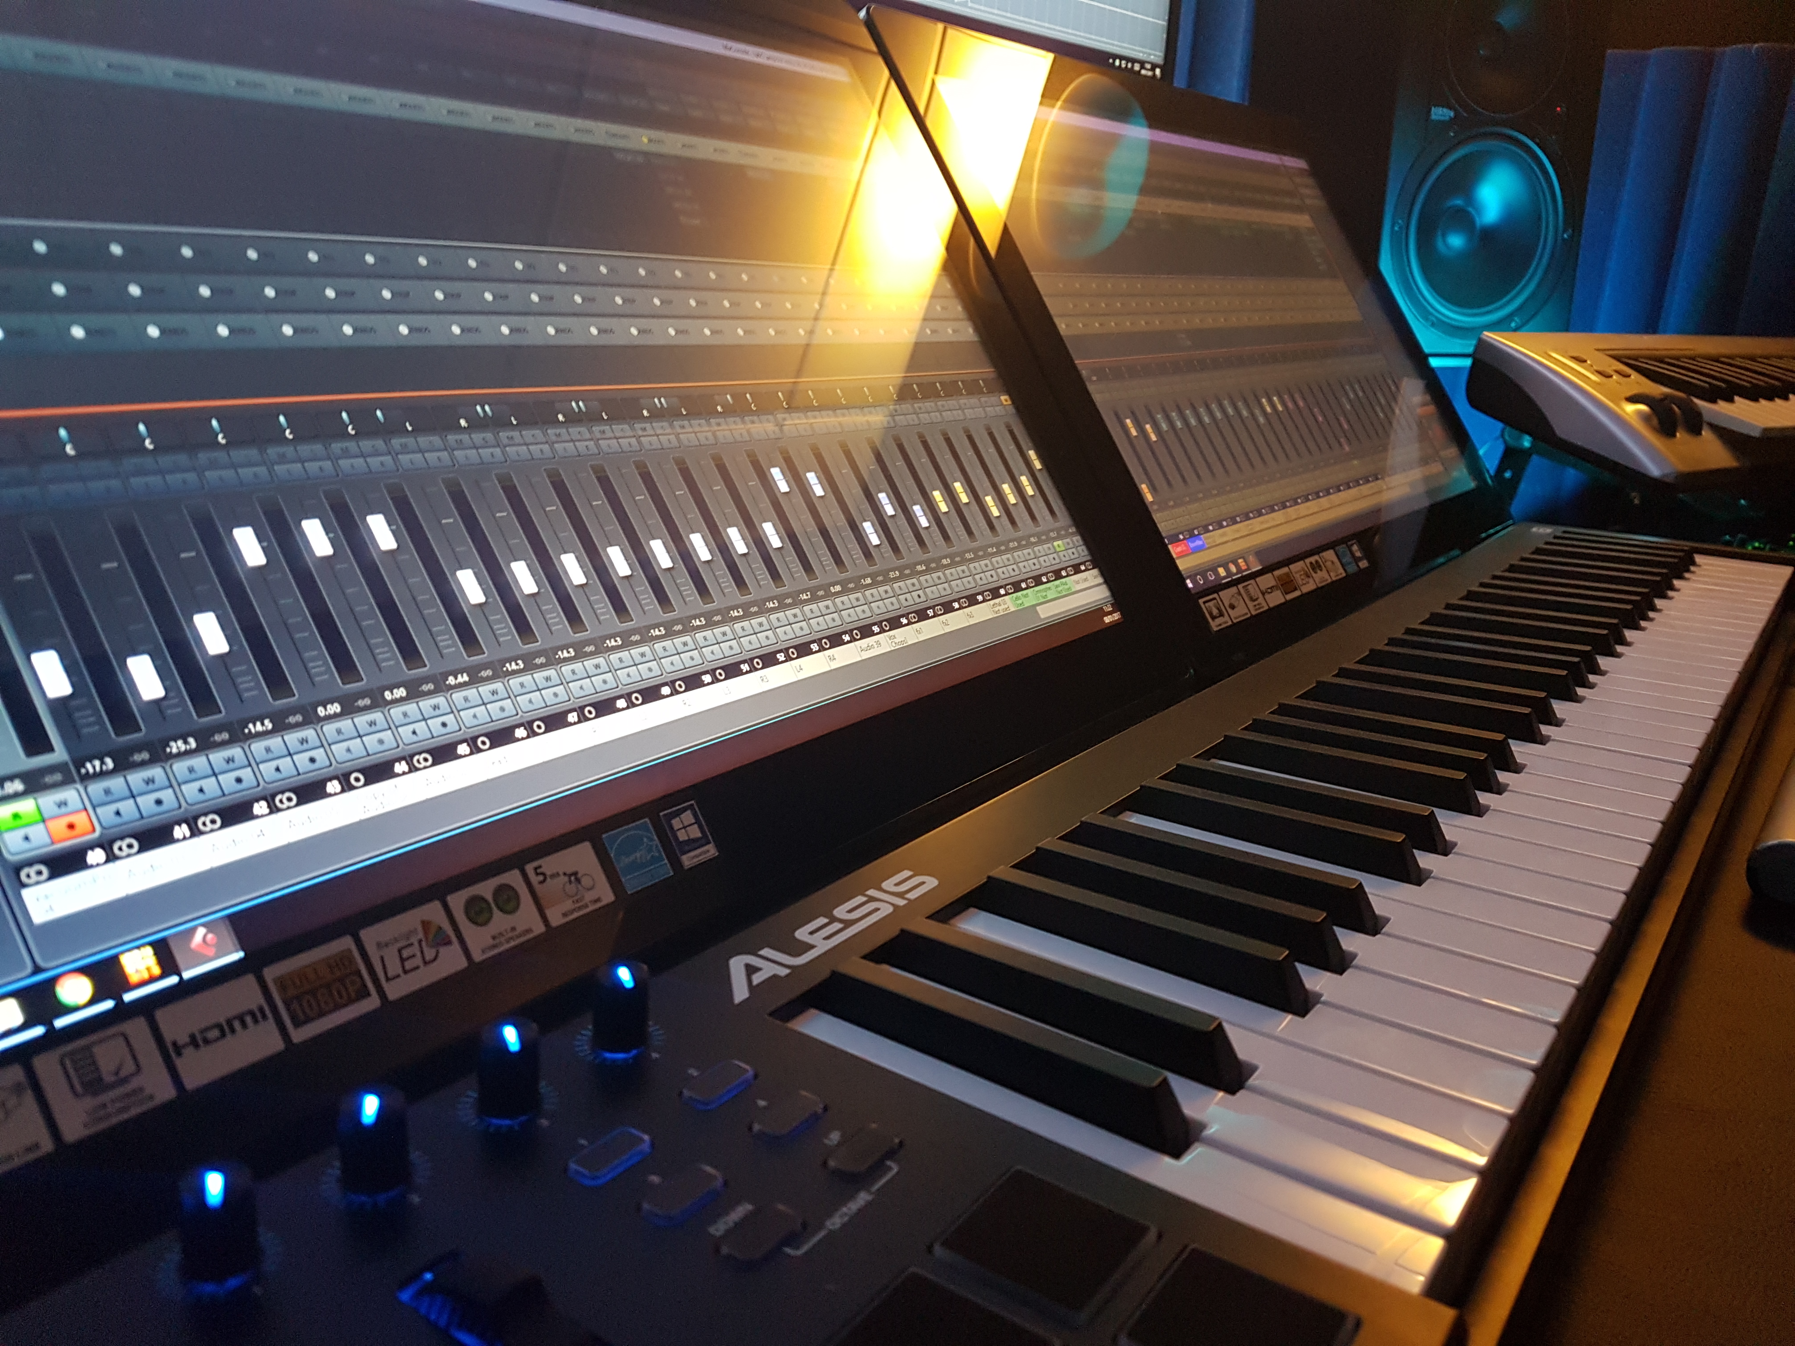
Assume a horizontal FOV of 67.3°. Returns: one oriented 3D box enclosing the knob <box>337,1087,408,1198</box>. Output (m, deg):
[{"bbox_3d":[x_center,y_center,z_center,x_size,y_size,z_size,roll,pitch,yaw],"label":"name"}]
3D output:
[{"bbox_3d":[-0.099,0.088,0.254,0.012,0.017,0.012,-2,18,-16],"label":"knob"}]

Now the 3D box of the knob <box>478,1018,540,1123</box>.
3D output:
[{"bbox_3d":[-0.080,0.082,0.277,0.012,0.017,0.012,-4,19,-22],"label":"knob"}]

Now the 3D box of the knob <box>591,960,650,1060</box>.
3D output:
[{"bbox_3d":[-0.062,0.075,0.300,0.012,0.017,0.012,-5,19,-23],"label":"knob"}]

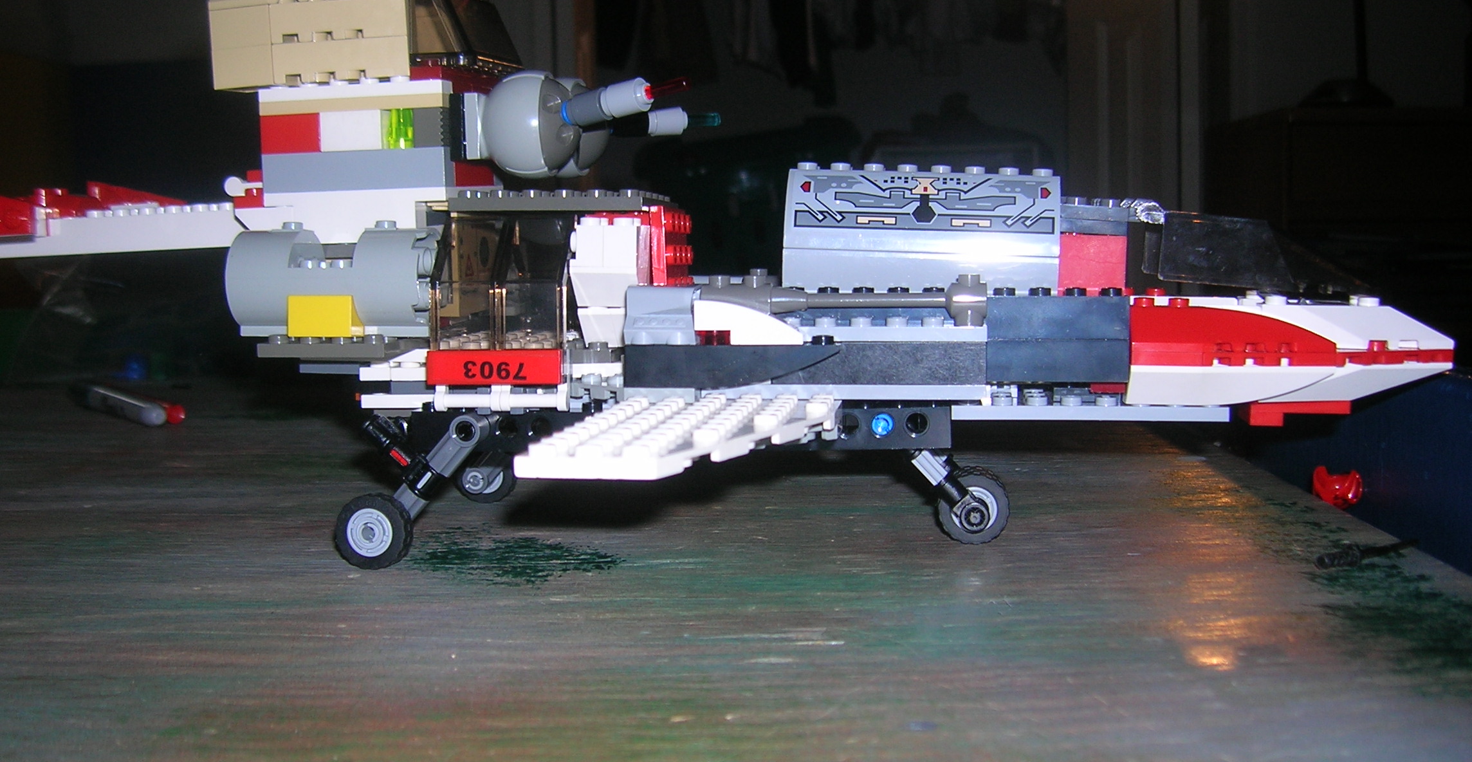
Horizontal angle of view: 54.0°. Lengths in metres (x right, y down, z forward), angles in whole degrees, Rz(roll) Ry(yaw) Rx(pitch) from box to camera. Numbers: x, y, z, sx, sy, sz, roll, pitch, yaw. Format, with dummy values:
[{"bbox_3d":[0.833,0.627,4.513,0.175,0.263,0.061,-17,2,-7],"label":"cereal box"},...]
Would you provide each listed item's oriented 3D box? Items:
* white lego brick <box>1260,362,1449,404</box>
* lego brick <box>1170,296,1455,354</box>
[{"bbox_3d":[0.141,-0.001,0.342,0.044,0.010,0.029,0,7,8],"label":"white lego brick"},{"bbox_3d":[0.136,-0.013,0.342,0.056,0.011,0.032,0,5,8],"label":"lego brick"}]

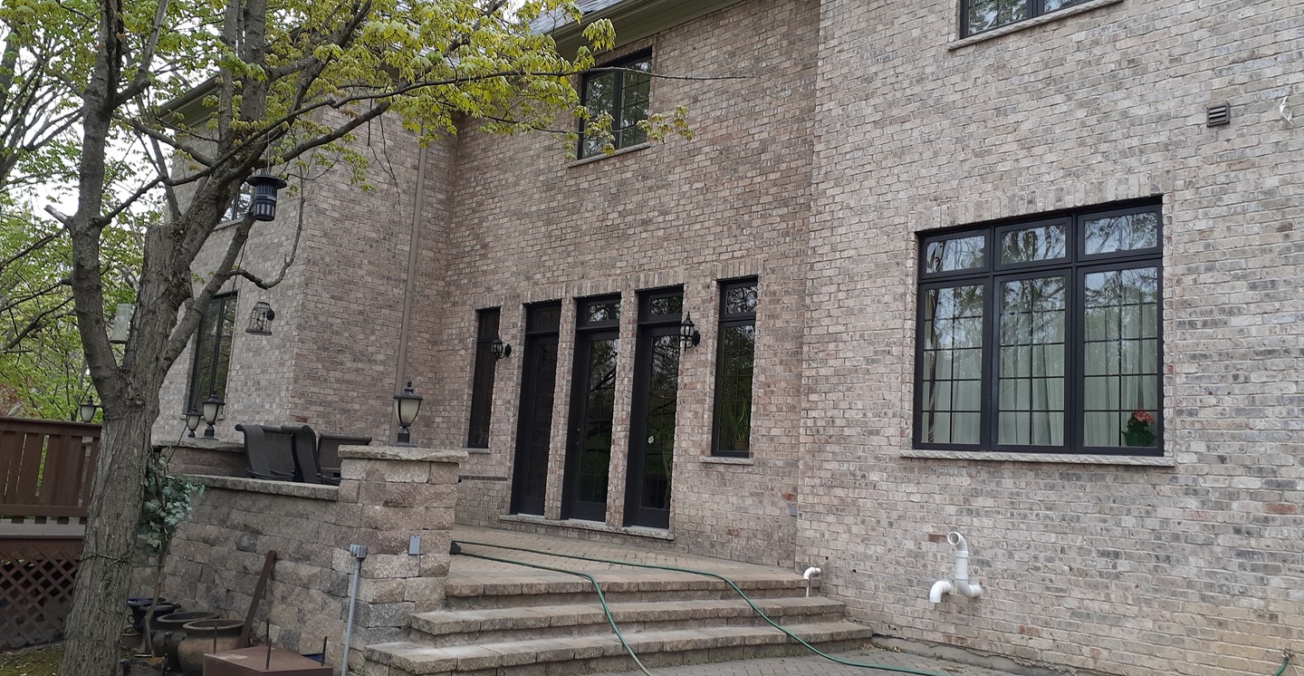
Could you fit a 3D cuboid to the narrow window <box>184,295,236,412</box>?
[{"bbox_3d":[-6.723,0.282,15.744,0.120,1.820,1.600,11,-11,-44],"label":"narrow window"}]

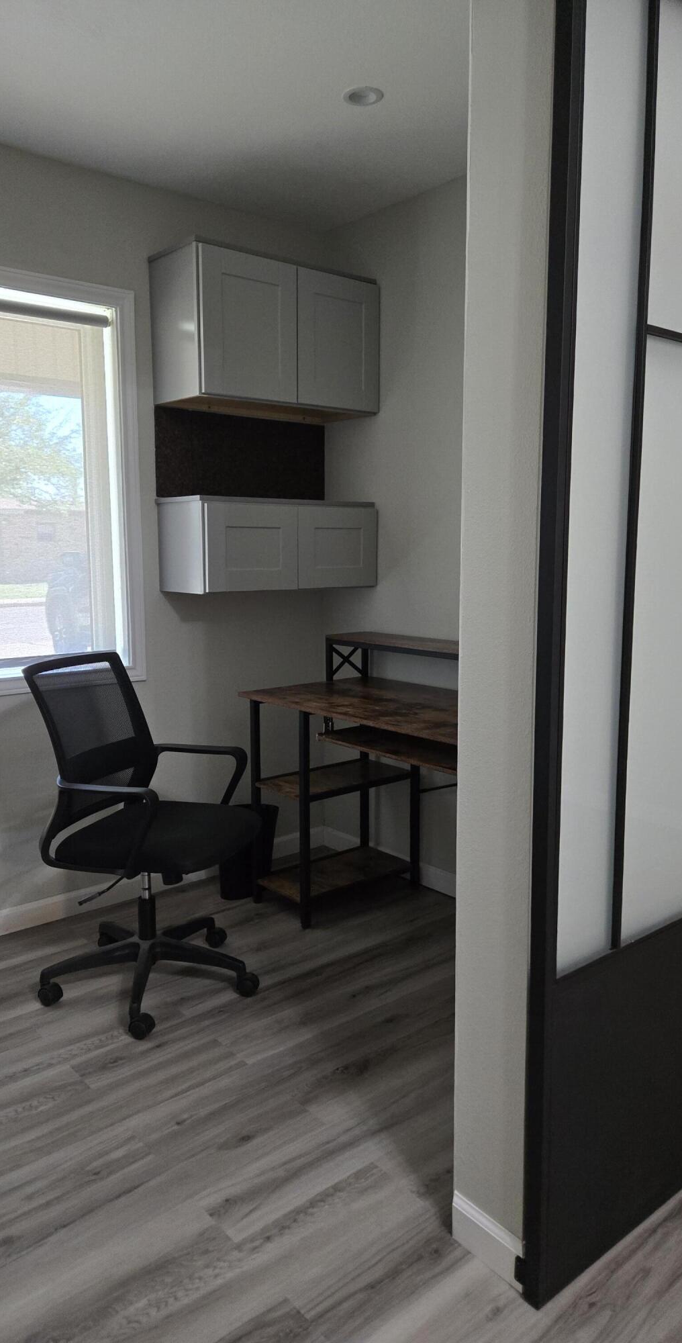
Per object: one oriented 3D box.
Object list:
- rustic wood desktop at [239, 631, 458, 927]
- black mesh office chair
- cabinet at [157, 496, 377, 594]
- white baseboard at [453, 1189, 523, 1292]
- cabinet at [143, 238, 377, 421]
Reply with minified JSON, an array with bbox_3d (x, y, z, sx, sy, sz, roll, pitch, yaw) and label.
[{"bbox_3d":[0.230,0.405,2.919,0.590,0.910,1.200,-7,10,-39],"label":"rustic wood desktop"},{"bbox_3d":[-0.546,0.440,2.543,0.630,0.955,0.610,4,9,27],"label":"black mesh office chair"},{"bbox_3d":[-0.256,-0.459,3.255,0.756,0.314,0.332,-7,10,-39],"label":"cabinet"},{"bbox_3d":[0.264,1.011,1.583,0.016,0.083,0.164,-7,10,-39],"label":"white baseboard"},{"bbox_3d":[-0.250,-1.176,3.178,0.758,0.473,0.307,-7,10,-39],"label":"cabinet"}]

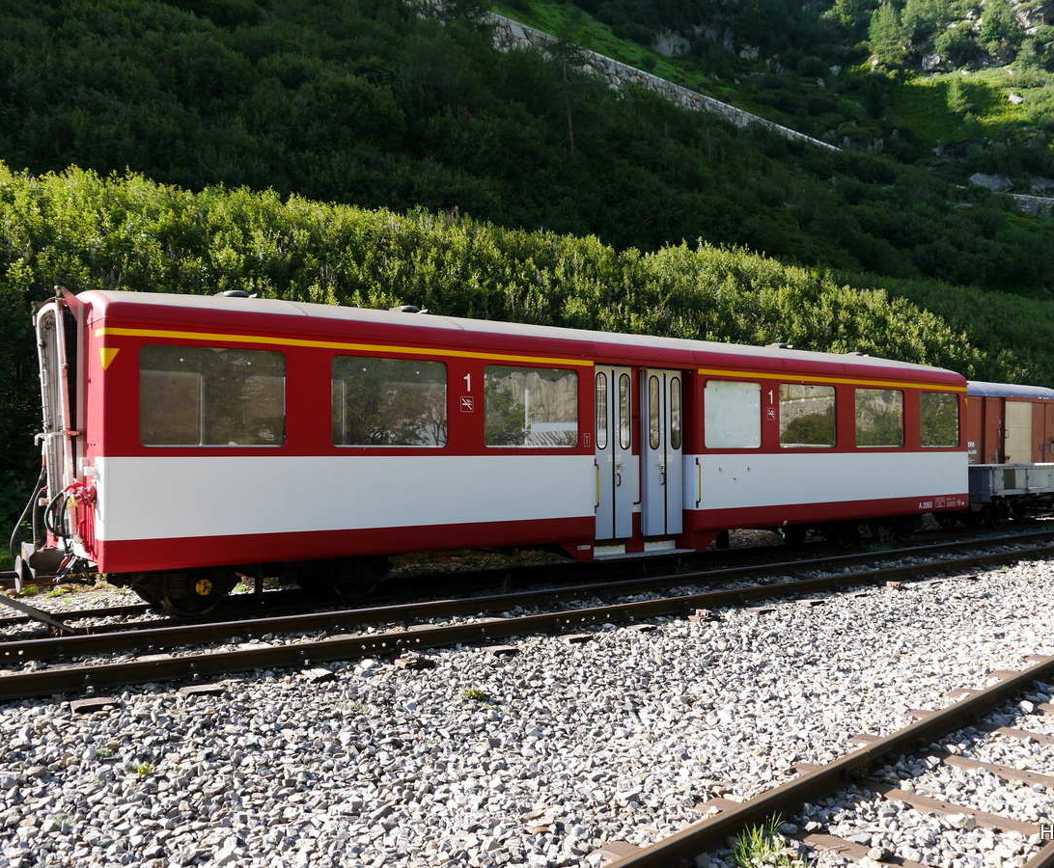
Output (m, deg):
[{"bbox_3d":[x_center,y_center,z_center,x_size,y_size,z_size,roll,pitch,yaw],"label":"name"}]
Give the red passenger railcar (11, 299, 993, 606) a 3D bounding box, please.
[{"bbox_3d":[1.400,0.240,15.150,16.200,3.520,2.680,1,-1,-38],"label":"red passenger railcar"}]

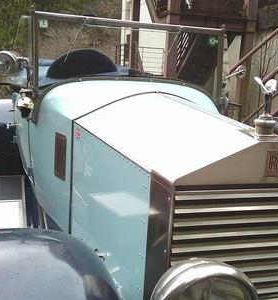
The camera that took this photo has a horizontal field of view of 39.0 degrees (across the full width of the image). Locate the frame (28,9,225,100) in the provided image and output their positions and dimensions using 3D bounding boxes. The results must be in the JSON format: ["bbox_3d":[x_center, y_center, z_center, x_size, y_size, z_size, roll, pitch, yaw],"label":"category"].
[{"bbox_3d":[-0.026,-0.494,2.203,1.115,0.453,0.060,0,7,-16],"label":"frame"}]

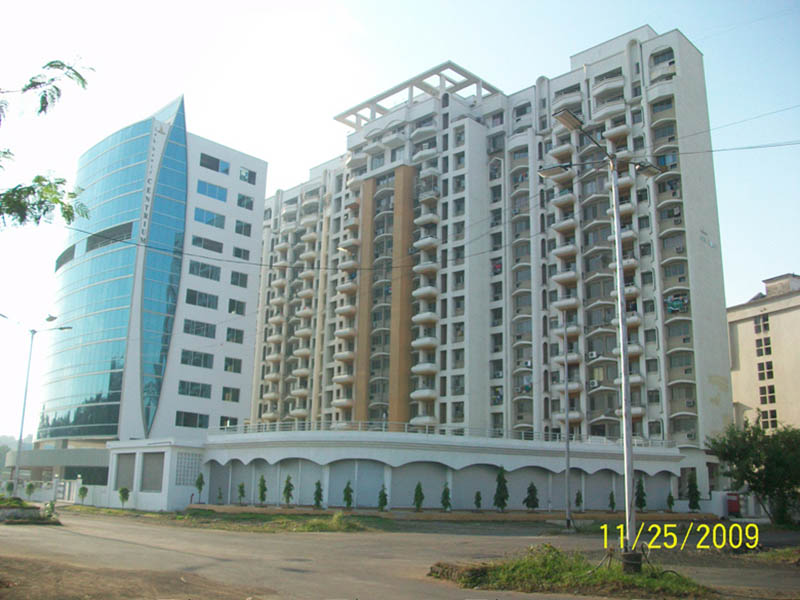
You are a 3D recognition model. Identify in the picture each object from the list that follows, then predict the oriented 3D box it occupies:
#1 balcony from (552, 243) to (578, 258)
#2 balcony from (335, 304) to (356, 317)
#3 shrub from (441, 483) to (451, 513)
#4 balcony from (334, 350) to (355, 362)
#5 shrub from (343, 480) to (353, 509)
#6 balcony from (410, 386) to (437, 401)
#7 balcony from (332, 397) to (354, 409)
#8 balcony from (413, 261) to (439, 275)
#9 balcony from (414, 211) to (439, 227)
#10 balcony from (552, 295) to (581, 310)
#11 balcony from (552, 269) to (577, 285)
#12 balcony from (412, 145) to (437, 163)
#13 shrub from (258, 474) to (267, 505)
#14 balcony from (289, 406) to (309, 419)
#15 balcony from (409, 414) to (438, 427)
[{"bbox_3d":[18.284,-5.108,81.647,1.200,1.050,2.800,15,-19,-43],"label":"balcony"},{"bbox_3d":[-6.723,1.525,94.818,2.500,1.080,1.550,-12,-20,43],"label":"balcony"},{"bbox_3d":[3.377,14.478,54.302,0.683,2.093,0.683,1,-15,4],"label":"shrub"},{"bbox_3d":[-6.948,7.150,93.250,1.200,1.000,2.950,14,-19,-43],"label":"balcony"},{"bbox_3d":[-2.759,10.234,38.861,0.510,1.545,0.510,1,-14,0],"label":"shrub"},{"bbox_3d":[2.496,10.688,84.597,1.650,1.170,2.700,14,-18,-43],"label":"balcony"},{"bbox_3d":[-7.359,12.995,93.804,1.650,1.170,2.700,14,-18,-43],"label":"balcony"},{"bbox_3d":[3.070,-3.672,85.673,1.200,1.000,3.000,14,-19,-43],"label":"balcony"},{"bbox_3d":[3.180,-9.423,87.104,1.200,1.000,3.000,14,-19,-43],"label":"balcony"},{"bbox_3d":[17.574,0.507,78.055,1.200,1.000,2.900,14,-19,-43],"label":"balcony"},{"bbox_3d":[18.208,-2.243,80.933,1.200,1.050,2.800,15,-19,-43],"label":"balcony"},{"bbox_3d":[2.921,-17.841,91.946,1.000,1.050,3.800,15,-19,-43],"label":"balcony"},{"bbox_3d":[-7.403,10.253,39.960,0.472,1.700,0.472,1,-14,0],"label":"shrub"},{"bbox_3d":[-14.499,16.566,108.162,1.200,1.050,3.100,15,-19,-43],"label":"balcony"},{"bbox_3d":[2.616,13.499,81.830,2.650,1.080,1.550,-12,-20,43],"label":"balcony"}]

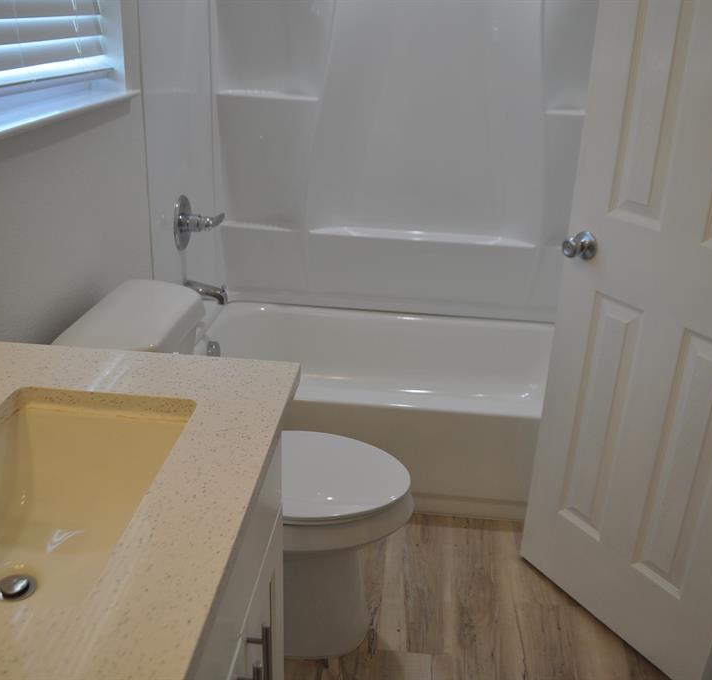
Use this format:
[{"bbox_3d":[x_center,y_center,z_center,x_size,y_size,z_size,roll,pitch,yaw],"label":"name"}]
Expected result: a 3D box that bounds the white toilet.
[{"bbox_3d":[-0.236,0.325,1.821,0.738,0.777,0.484,4,24,4],"label":"white toilet"}]

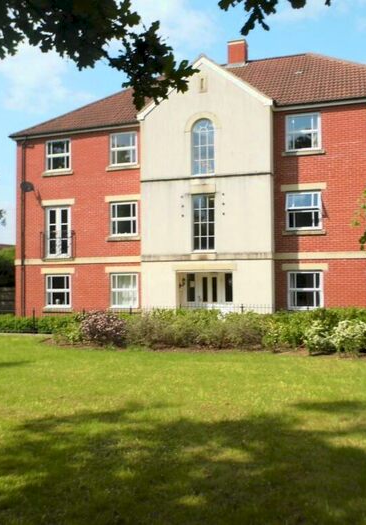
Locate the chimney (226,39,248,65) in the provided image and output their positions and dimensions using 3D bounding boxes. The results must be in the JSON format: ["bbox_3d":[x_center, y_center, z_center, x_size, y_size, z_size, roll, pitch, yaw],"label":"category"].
[{"bbox_3d":[2.534,-9.401,23.033,0.790,1.170,0.700,-1,-2,17],"label":"chimney"}]

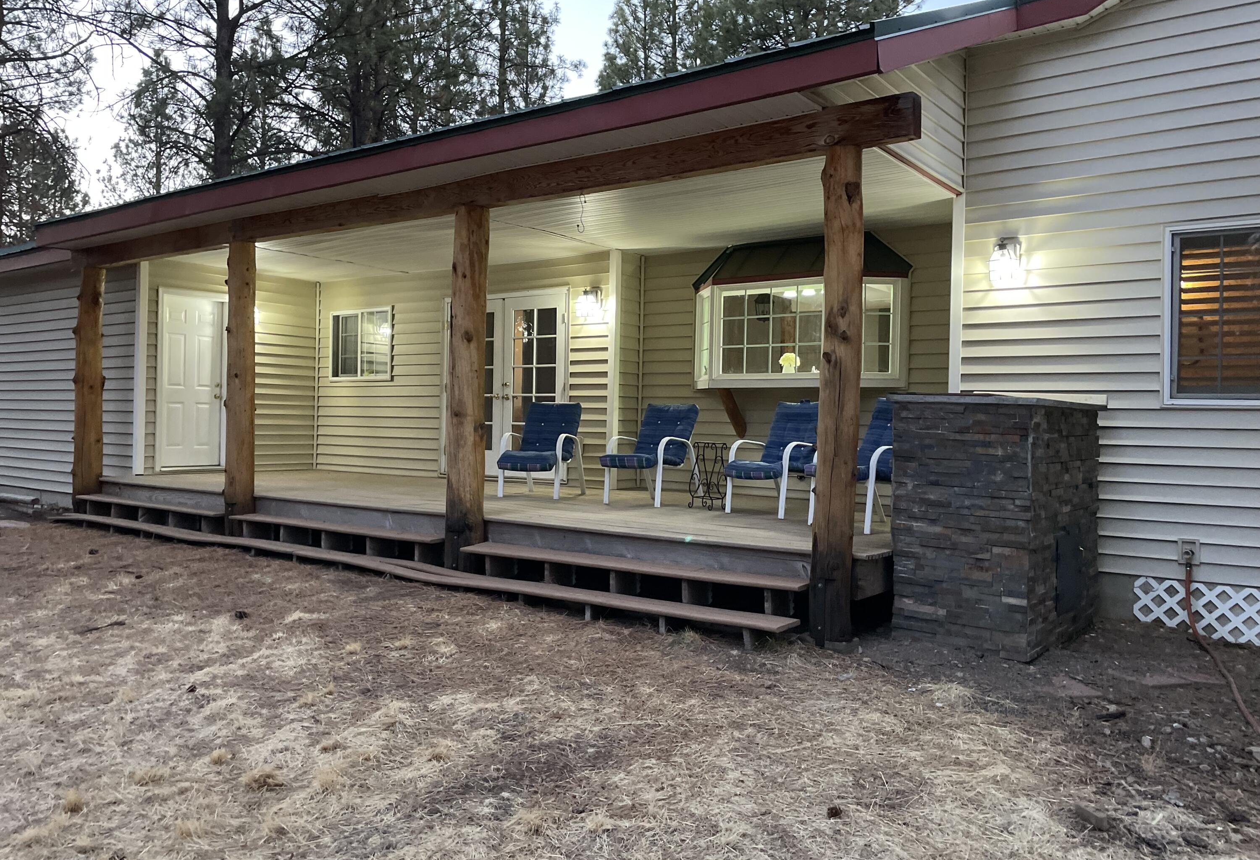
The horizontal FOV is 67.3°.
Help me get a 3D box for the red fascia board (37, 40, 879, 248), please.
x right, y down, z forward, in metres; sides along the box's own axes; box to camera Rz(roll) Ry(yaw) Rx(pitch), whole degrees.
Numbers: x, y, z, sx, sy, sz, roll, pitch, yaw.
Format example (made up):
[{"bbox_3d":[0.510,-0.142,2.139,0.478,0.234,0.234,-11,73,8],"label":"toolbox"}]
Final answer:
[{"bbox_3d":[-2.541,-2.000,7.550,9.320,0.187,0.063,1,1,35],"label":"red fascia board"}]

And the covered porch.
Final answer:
[{"bbox_3d":[-1.474,-0.416,8.987,9.059,2.975,3.948,1,1,35],"label":"covered porch"}]

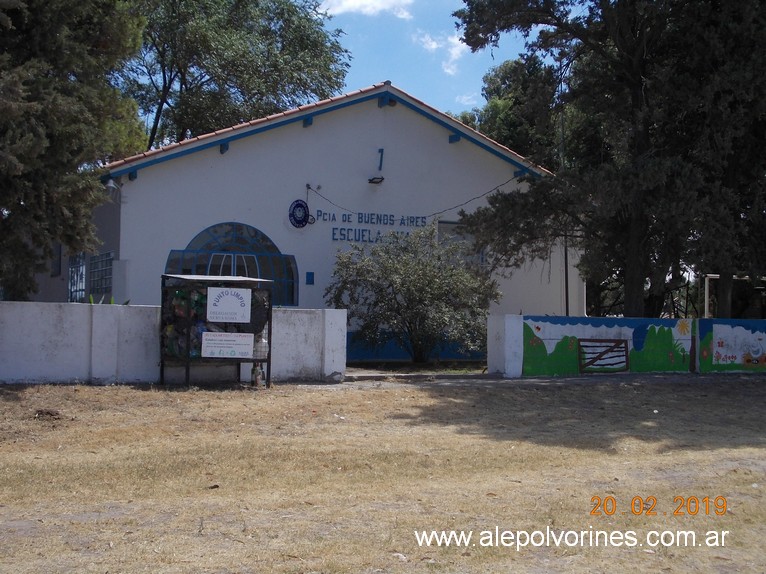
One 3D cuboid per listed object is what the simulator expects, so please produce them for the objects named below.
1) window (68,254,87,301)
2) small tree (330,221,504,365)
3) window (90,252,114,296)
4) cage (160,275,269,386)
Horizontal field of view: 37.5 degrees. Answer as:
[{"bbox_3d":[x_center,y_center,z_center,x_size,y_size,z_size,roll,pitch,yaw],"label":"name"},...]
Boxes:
[{"bbox_3d":[-5.950,-0.071,21.916,0.120,1.100,1.280,2,-3,-30],"label":"window"},{"bbox_3d":[0.503,0.110,19.699,2.950,2.400,2.800,0,-3,0],"label":"small tree"},{"bbox_3d":[-5.091,-0.205,20.410,0.120,0.740,1.560,2,-3,-30],"label":"window"},{"bbox_3d":[-2.179,0.548,14.720,1.140,1.450,1.000,2,-3,-30],"label":"cage"}]

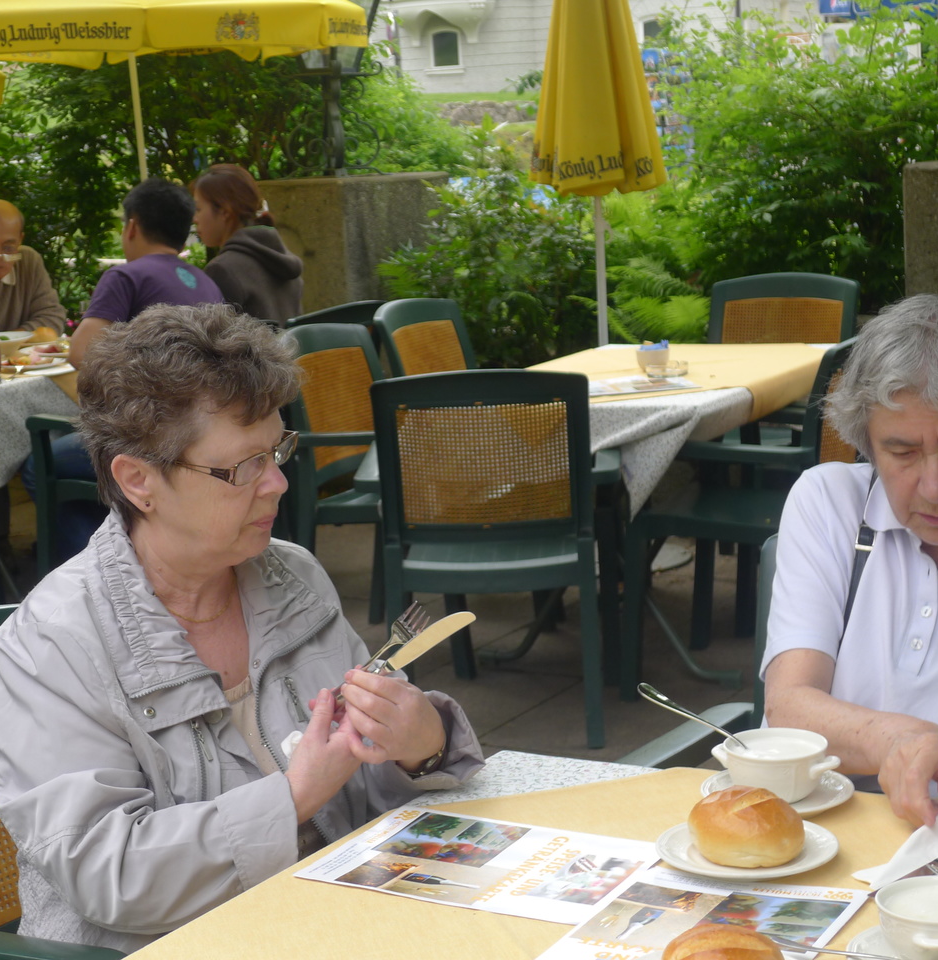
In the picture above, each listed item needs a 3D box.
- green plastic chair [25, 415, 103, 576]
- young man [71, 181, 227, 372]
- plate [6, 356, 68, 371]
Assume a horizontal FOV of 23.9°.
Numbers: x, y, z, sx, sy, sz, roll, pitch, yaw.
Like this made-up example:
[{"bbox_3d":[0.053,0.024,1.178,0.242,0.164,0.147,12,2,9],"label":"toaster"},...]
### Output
[{"bbox_3d":[-0.764,0.036,5.832,0.580,0.860,0.580,7,15,43],"label":"green plastic chair"},{"bbox_3d":[-1.022,-0.191,6.181,0.740,1.270,0.520,2,11,25],"label":"young man"},{"bbox_3d":[-1.222,-0.315,6.048,0.250,0.030,0.250,-4,11,0],"label":"plate"}]

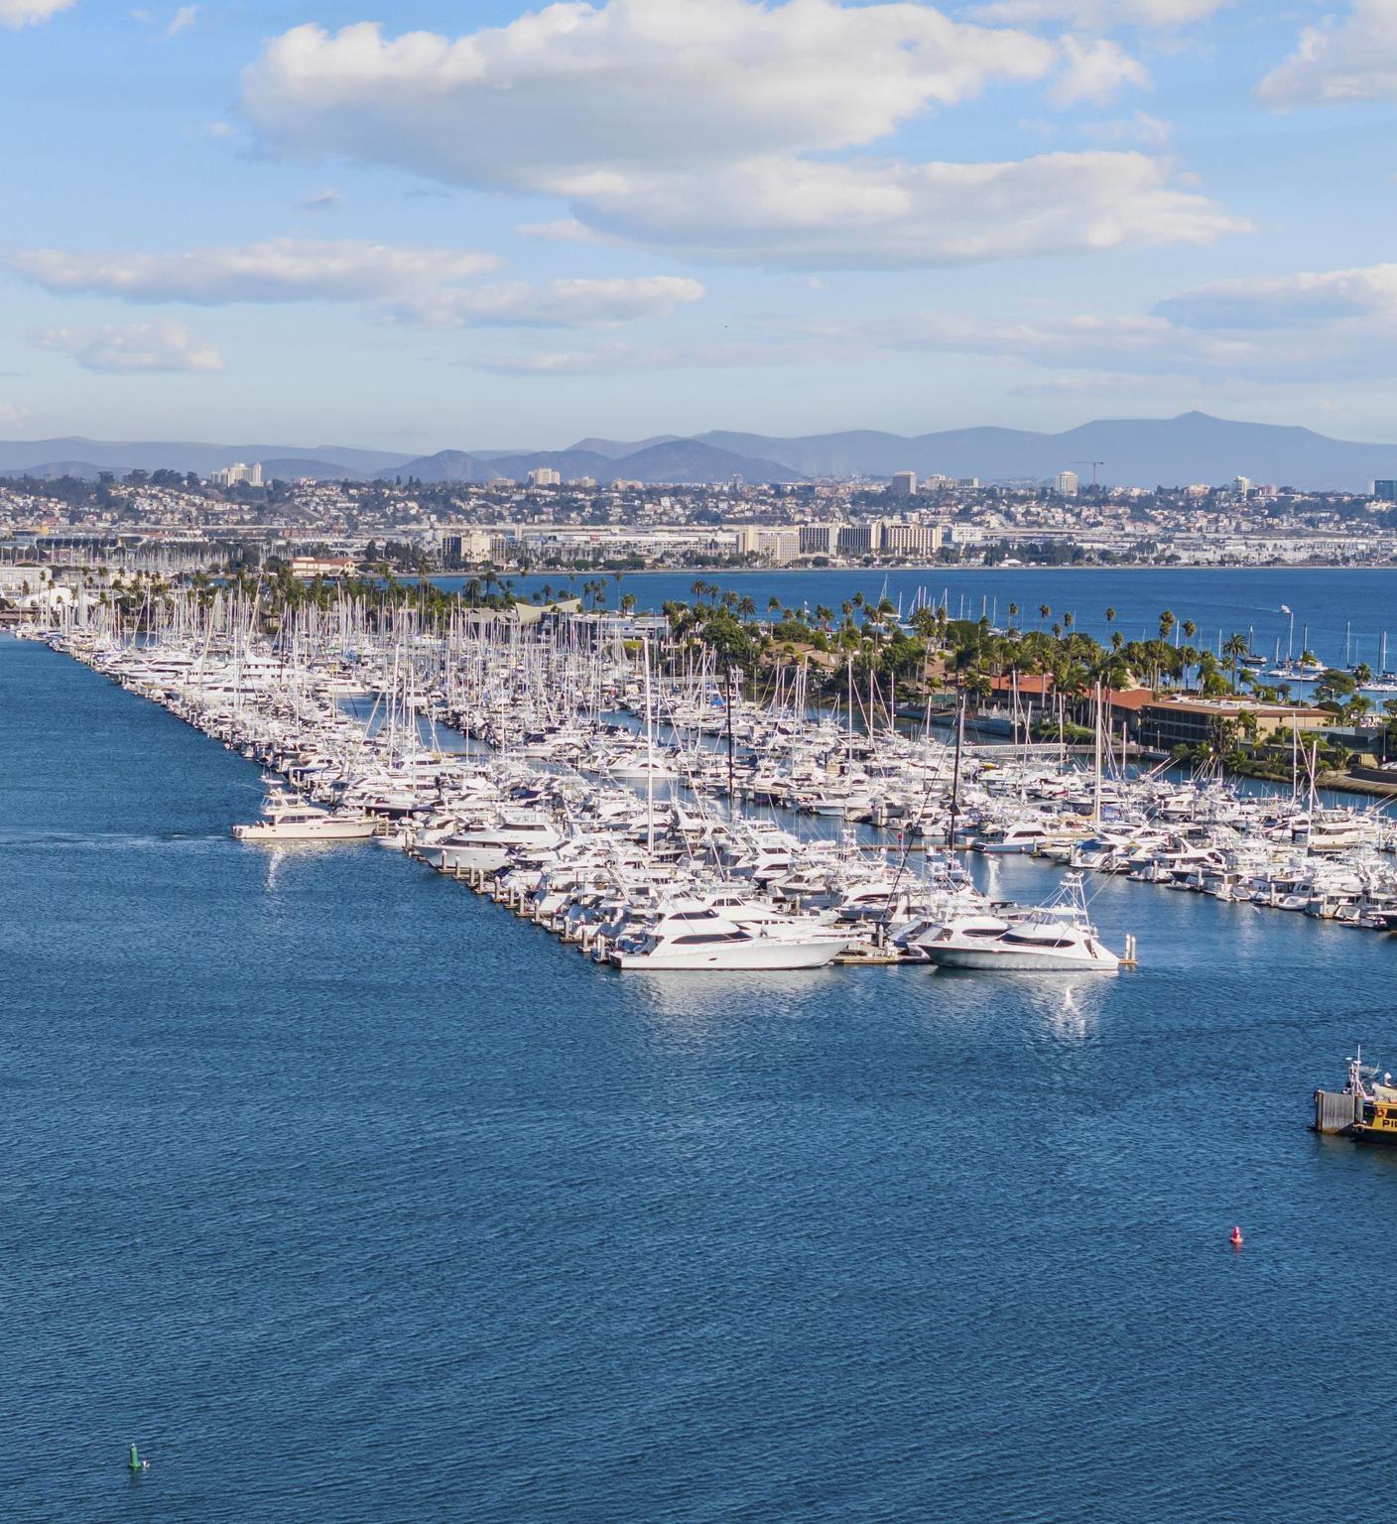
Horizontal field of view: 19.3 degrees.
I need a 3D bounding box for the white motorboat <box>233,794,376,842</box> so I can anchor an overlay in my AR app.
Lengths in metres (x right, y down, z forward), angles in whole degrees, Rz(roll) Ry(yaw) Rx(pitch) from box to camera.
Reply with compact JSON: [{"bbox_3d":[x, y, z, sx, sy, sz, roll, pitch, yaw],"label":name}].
[{"bbox_3d":[-60.100,8.188,626.619,21.200,6.500,5.600,-1,4,-12],"label":"white motorboat"}]

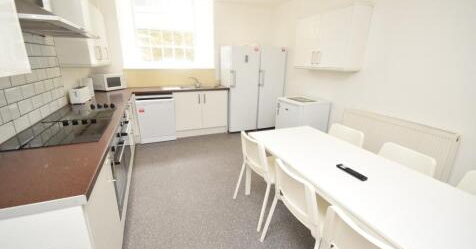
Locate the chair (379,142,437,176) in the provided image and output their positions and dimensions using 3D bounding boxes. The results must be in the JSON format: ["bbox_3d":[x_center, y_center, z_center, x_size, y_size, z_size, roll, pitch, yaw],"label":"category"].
[{"bbox_3d":[1.038,0.601,1.494,0.530,0.800,0.470,-6,19,-23],"label":"chair"}]

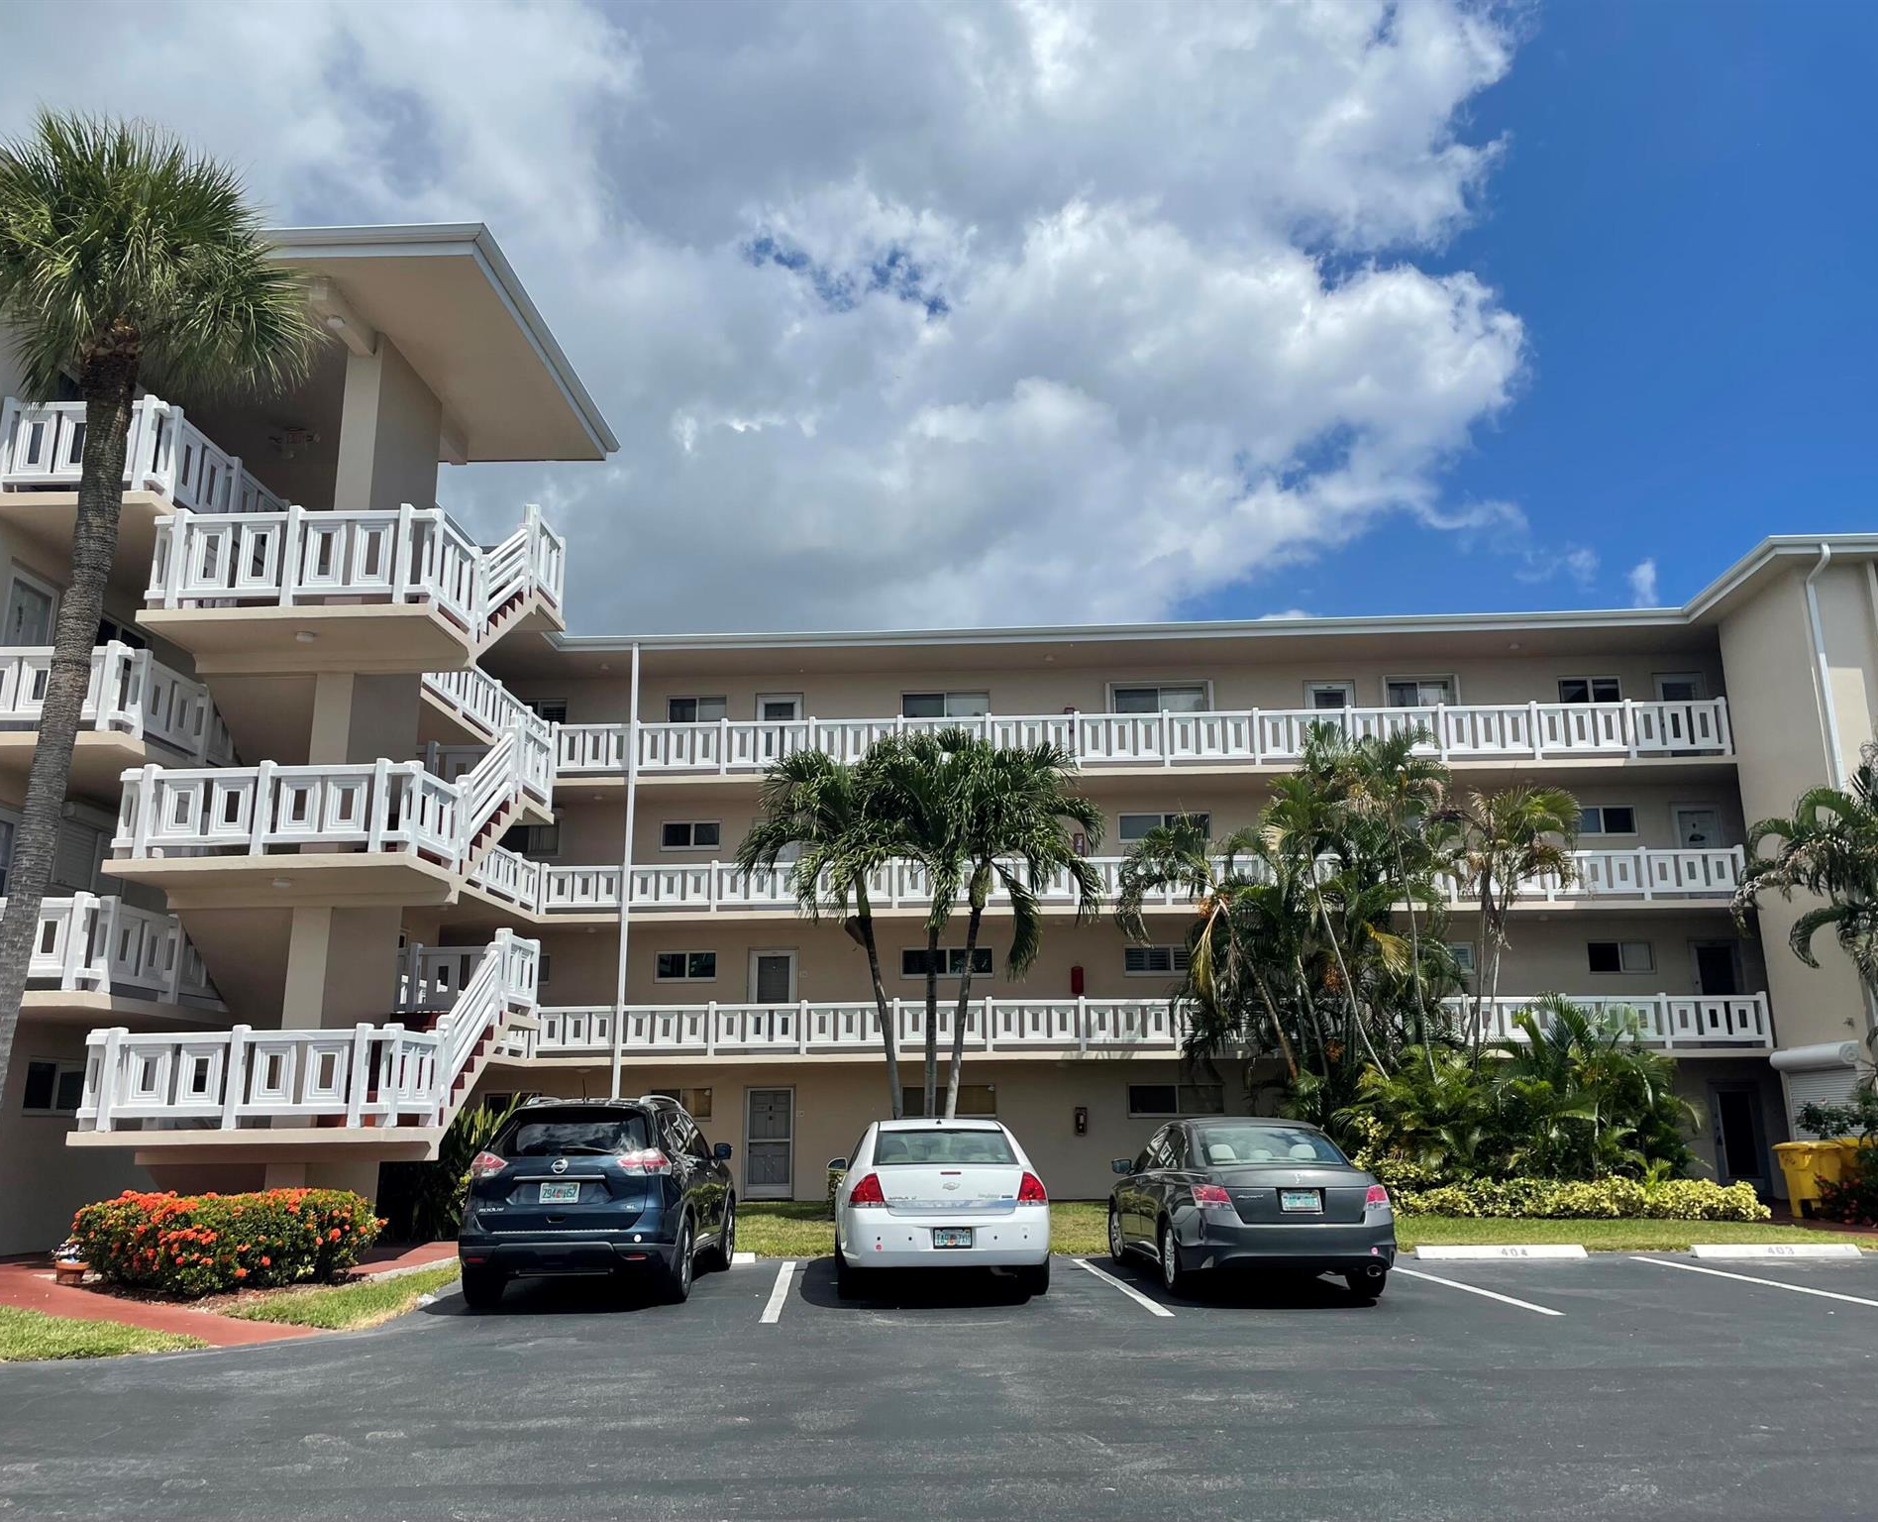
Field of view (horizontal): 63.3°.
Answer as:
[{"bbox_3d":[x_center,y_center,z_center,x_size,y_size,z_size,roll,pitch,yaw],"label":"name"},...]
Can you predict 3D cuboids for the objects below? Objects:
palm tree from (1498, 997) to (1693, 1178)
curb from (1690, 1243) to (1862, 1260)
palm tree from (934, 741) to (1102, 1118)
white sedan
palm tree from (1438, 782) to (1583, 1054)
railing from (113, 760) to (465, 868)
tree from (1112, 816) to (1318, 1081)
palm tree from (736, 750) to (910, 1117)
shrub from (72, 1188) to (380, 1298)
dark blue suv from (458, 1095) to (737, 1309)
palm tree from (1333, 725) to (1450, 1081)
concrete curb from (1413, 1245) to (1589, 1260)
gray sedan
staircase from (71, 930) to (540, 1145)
[{"bbox_3d":[9.521,4.994,22.500,2.850,3.200,2.700,0,-13,-3],"label":"palm tree"},{"bbox_3d":[8.780,5.149,16.045,1.800,0.130,0.160,1,-13,-5],"label":"curb"},{"bbox_3d":[1.220,3.190,22.977,2.600,7.050,2.600,0,-13,-3],"label":"palm tree"},{"bbox_3d":[-0.004,4.206,14.669,1.850,1.490,5.080,0,-13,-2],"label":"white sedan"},{"bbox_3d":[9.667,3.806,25.262,2.415,6.977,2.300,-1,-14,3],"label":"palm tree"},{"bbox_3d":[-6.854,0.614,16.078,3.270,0.970,1.180,-1,-14,3],"label":"railing"},{"bbox_3d":[4.777,4.181,25.703,3.464,6.545,2.700,-1,-14,3],"label":"tree"},{"bbox_3d":[-1.832,3.361,23.563,2.783,7.275,2.500,-1,-14,3],"label":"palm tree"},{"bbox_3d":[-6.759,4.447,14.372,2.750,0.900,1.650,0,-13,-3],"label":"shrub"},{"bbox_3d":[-3.041,4.053,14.362,1.840,1.700,4.640,0,-13,-1],"label":"dark blue suv"},{"bbox_3d":[7.813,3.349,25.502,2.078,8.010,2.200,-1,-14,3],"label":"palm tree"},{"bbox_3d":[5.997,5.250,16.286,1.798,0.130,0.160,-1,-14,3],"label":"concrete curb"},{"bbox_3d":[2.816,4.162,14.558,1.850,1.476,4.920,0,-13,-3],"label":"gray sedan"},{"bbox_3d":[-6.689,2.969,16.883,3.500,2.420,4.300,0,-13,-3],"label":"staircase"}]

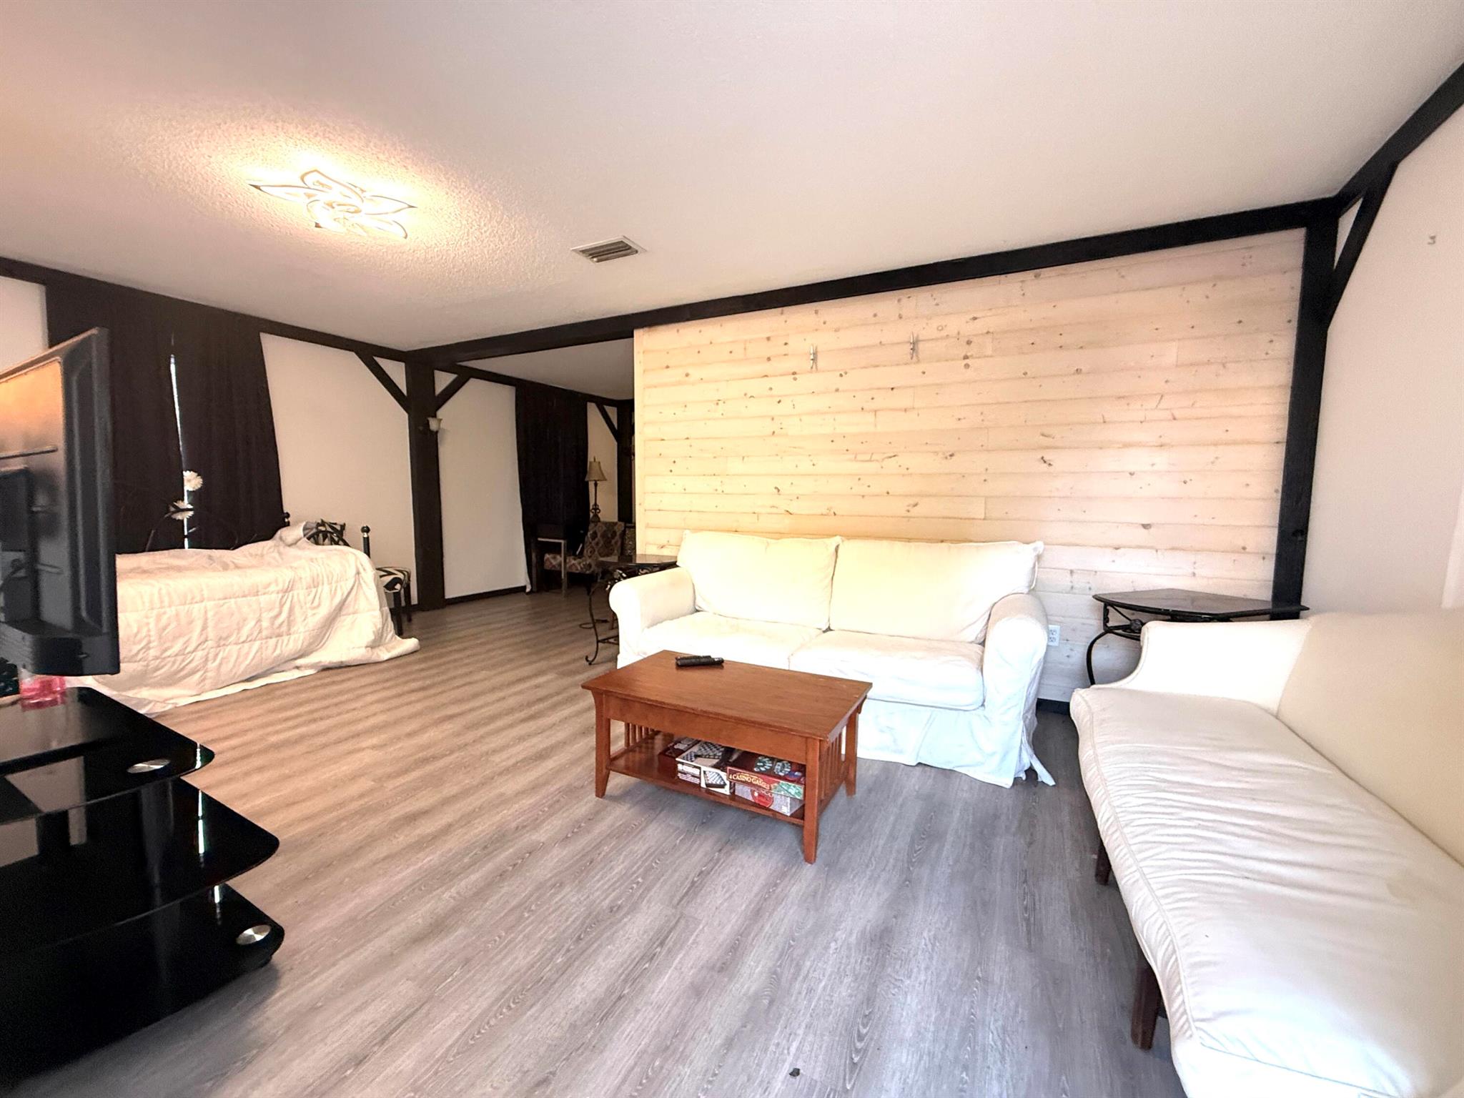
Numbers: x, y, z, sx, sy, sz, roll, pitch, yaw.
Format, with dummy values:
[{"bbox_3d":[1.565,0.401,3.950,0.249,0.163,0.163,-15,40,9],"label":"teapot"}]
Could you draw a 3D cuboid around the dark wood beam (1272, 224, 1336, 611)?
[{"bbox_3d":[2.598,-0.245,2.737,0.110,2.360,0.136,3,6,27],"label":"dark wood beam"}]

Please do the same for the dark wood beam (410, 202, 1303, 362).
[{"bbox_3d":[-0.168,-1.631,4.119,6.384,0.116,0.189,3,6,27],"label":"dark wood beam"}]

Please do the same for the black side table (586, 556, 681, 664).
[{"bbox_3d":[-0.621,0.430,4.077,0.602,0.728,0.566,3,6,27],"label":"black side table"}]

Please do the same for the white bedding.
[{"bbox_3d":[-3.441,0.327,3.731,1.357,0.968,2.136,3,6,27],"label":"white bedding"}]

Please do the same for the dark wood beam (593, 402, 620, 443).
[{"bbox_3d":[-1.734,-1.768,8.134,0.100,0.660,0.100,3,51,27],"label":"dark wood beam"}]

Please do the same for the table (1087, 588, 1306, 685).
[{"bbox_3d":[1.936,0.588,2.556,0.602,0.728,0.566,-2,6,-19],"label":"table"}]

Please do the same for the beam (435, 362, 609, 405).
[{"bbox_3d":[-2.292,-1.913,7.059,0.171,0.106,2.879,3,6,27],"label":"beam"}]

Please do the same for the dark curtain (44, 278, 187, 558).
[{"bbox_3d":[-4.018,-0.413,3.938,0.118,2.325,0.578,3,6,27],"label":"dark curtain"}]

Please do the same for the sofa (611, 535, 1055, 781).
[{"bbox_3d":[0.459,0.419,3.205,2.159,0.926,0.944,3,6,27],"label":"sofa"}]

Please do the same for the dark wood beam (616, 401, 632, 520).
[{"bbox_3d":[-1.577,-0.819,8.563,0.142,2.360,0.189,3,6,27],"label":"dark wood beam"}]

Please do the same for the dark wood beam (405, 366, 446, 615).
[{"bbox_3d":[-3.014,-0.567,5.811,0.142,2.360,0.236,3,6,27],"label":"dark wood beam"}]

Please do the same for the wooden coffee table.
[{"bbox_3d":[-0.020,0.745,2.280,0.974,0.446,0.572,3,6,28],"label":"wooden coffee table"}]

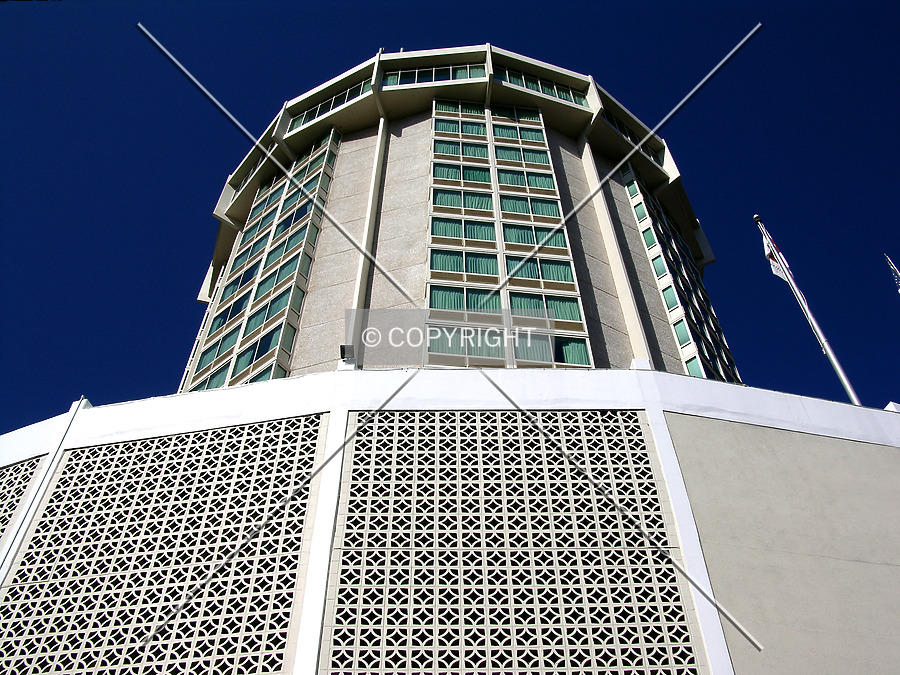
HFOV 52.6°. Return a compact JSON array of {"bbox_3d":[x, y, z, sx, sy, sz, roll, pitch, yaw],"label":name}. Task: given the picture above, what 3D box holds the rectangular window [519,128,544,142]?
[{"bbox_3d":[4.340,-10.715,48.043,1.321,1.514,0.150,5,-53,-4],"label":"rectangular window"}]

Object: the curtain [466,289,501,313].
[{"bbox_3d":[1.315,-1.370,34.703,1.299,1.485,0.100,5,-54,-4],"label":"curtain"}]

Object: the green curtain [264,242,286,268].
[{"bbox_3d":[-8.130,-3.825,42.798,1.283,1.485,0.120,-33,-60,22],"label":"green curtain"}]

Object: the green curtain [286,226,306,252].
[{"bbox_3d":[-7.110,-4.444,42.282,1.179,1.589,0.120,-33,-60,22],"label":"green curtain"}]

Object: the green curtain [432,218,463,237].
[{"bbox_3d":[-0.104,-4.577,38.878,1.219,1.589,0.120,5,-54,-4],"label":"green curtain"}]

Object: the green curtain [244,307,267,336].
[{"bbox_3d":[-8.158,-0.590,38.489,1.214,1.589,0.120,-33,-60,22],"label":"green curtain"}]

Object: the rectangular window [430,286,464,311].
[{"bbox_3d":[-0.081,-1.483,34.616,1.285,1.485,0.100,5,-54,-4],"label":"rectangular window"}]

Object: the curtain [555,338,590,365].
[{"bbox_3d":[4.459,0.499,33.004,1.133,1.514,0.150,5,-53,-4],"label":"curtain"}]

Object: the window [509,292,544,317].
[{"bbox_3d":[2.964,-1.172,34.854,1.283,1.485,0.120,5,-54,-4],"label":"window"}]

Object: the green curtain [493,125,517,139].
[{"bbox_3d":[2.966,-10.845,47.919,1.361,1.594,0.120,5,-53,-4],"label":"green curtain"}]

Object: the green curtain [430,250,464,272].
[{"bbox_3d":[-0.090,-3.104,36.971,1.361,1.594,0.120,5,-53,-4],"label":"green curtain"}]

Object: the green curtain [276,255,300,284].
[{"bbox_3d":[-7.105,-2.857,40.135,1.179,1.589,0.120,-33,-60,22],"label":"green curtain"}]

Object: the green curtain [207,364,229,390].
[{"bbox_3d":[-9.425,1.815,36.944,1.294,1.589,0.120,-33,-60,22],"label":"green curtain"}]

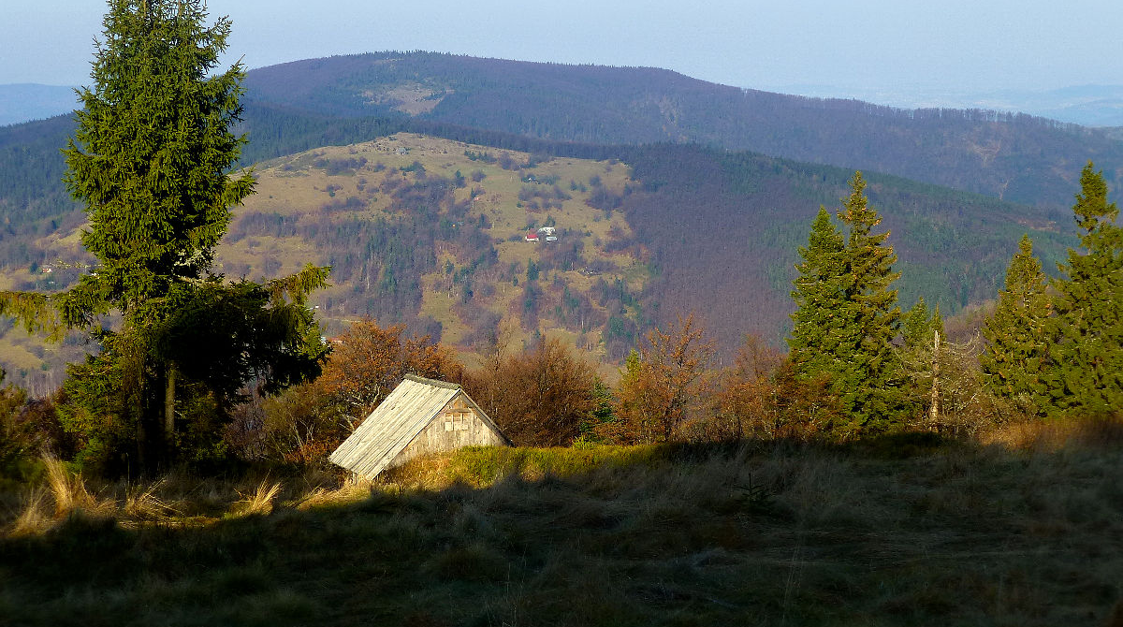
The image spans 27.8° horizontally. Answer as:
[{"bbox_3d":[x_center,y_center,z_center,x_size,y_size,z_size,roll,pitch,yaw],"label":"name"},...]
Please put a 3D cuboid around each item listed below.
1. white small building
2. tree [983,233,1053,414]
[{"bbox_3d":[-3.451,3.225,59.569,4.467,2.909,3.229,-3,7,-26],"label":"white small building"},{"bbox_3d":[14.273,0.516,70.325,2.700,6.000,2.700,0,6,0],"label":"tree"}]

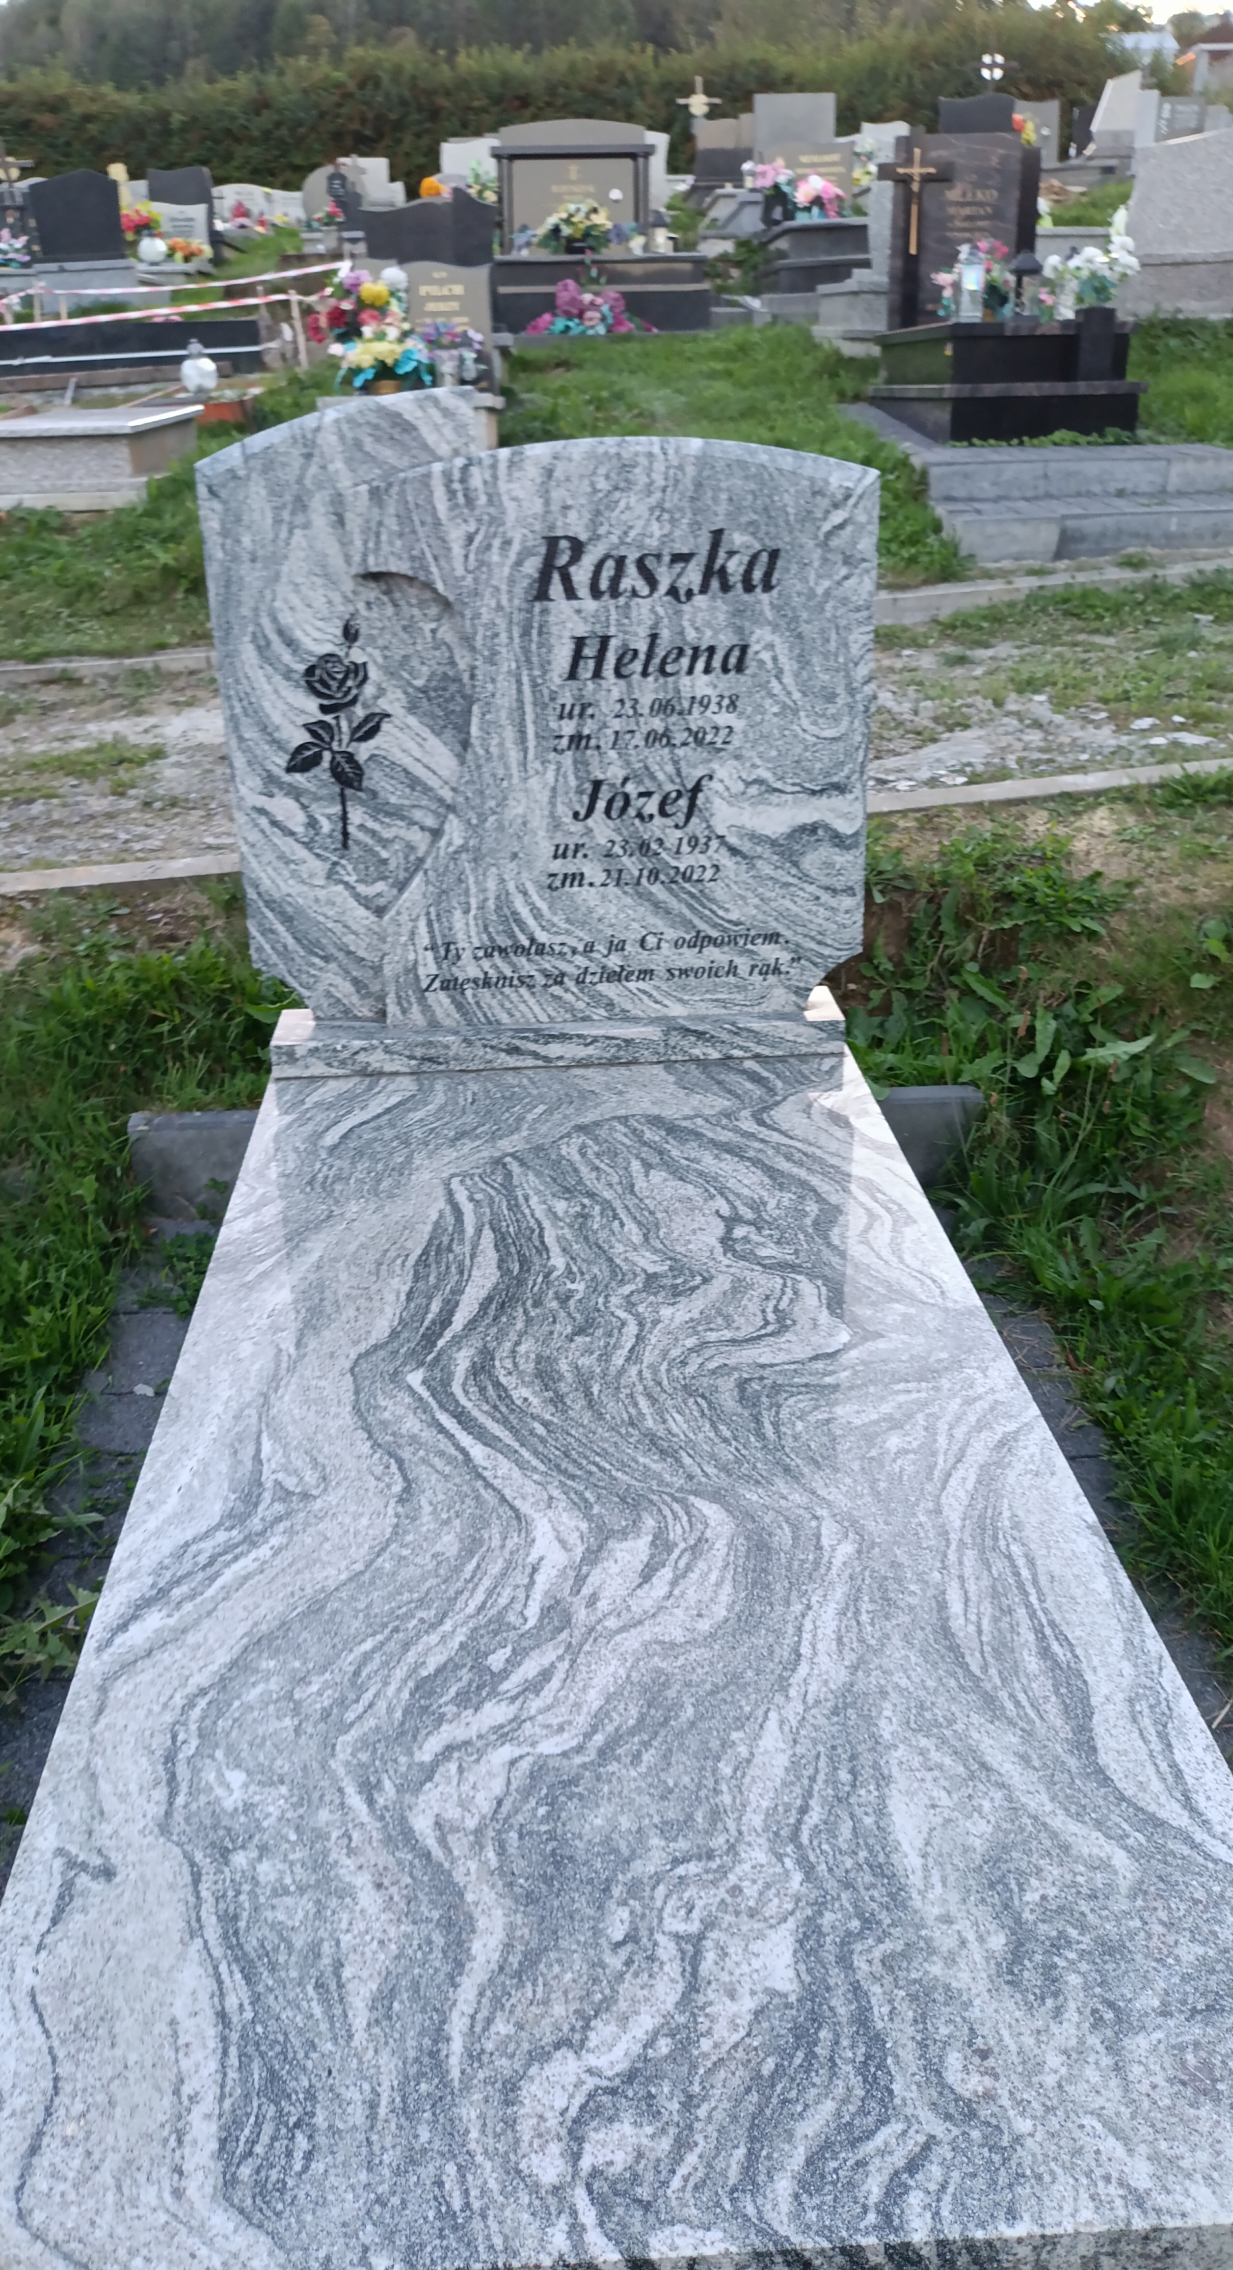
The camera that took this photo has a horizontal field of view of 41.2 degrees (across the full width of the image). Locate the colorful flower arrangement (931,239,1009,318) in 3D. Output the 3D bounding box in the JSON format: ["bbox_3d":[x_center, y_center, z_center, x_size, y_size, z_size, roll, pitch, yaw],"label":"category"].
[{"bbox_3d":[1.669,-4.017,7.700,0.340,0.330,0.280,-2,24,-3],"label":"colorful flower arrangement"}]

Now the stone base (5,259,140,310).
[{"bbox_3d":[-4.476,-7.044,13.620,0.950,0.350,0.700,-2,24,-1],"label":"stone base"}]

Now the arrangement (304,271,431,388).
[{"bbox_3d":[-1.315,-4.296,8.759,0.660,0.570,0.500,-1,25,-3],"label":"arrangement"}]

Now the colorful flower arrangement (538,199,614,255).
[{"bbox_3d":[-0.325,-6.869,12.410,0.570,0.390,0.420,-1,25,-3],"label":"colorful flower arrangement"}]

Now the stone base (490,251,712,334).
[{"bbox_3d":[-0.220,-6.265,12.249,1.600,0.550,1.900,-1,25,-3],"label":"stone base"}]

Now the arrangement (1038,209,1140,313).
[{"bbox_3d":[2.393,-4.444,8.375,0.450,0.470,0.380,-1,25,-3],"label":"arrangement"}]

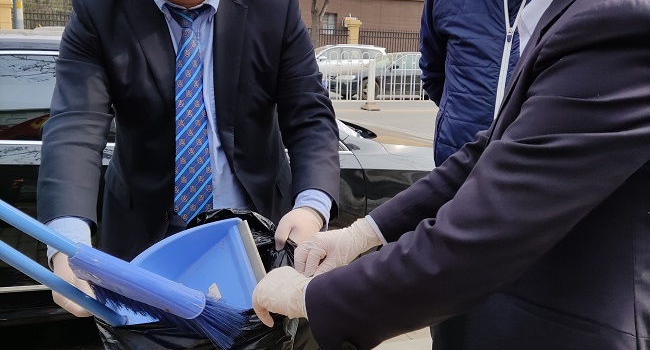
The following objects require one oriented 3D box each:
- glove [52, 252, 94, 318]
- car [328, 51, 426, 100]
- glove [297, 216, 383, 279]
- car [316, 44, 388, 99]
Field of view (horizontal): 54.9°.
[{"bbox_3d":[-0.472,0.205,1.170,0.090,0.120,0.100,-5,13,-31],"label":"glove"},{"bbox_3d":[2.053,-3.047,18.966,4.600,1.470,1.800,-4,13,-30],"label":"car"},{"bbox_3d":[0.024,0.130,1.120,0.160,0.080,0.090,-20,14,-6],"label":"glove"},{"bbox_3d":[0.499,-4.376,25.000,4.550,1.640,1.820,-3,12,-24],"label":"car"}]

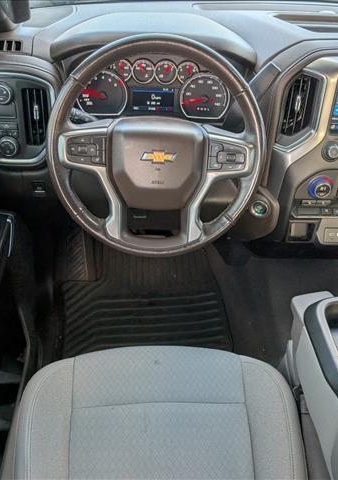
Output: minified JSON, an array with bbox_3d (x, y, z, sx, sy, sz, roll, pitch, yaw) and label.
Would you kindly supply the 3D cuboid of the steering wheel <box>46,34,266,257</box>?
[{"bbox_3d":[-0.021,-0.158,0.797,0.382,0.382,0.110,1,16,-3],"label":"steering wheel"}]

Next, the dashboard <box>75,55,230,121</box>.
[{"bbox_3d":[-0.037,-0.338,0.990,0.340,0.140,0.065,0,24,-3],"label":"dashboard"}]

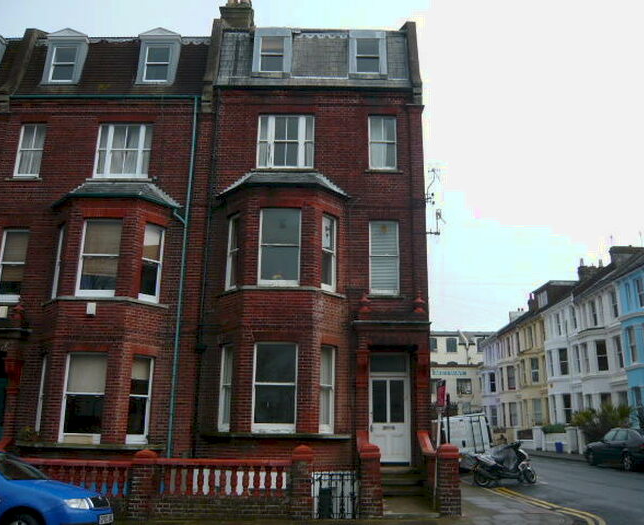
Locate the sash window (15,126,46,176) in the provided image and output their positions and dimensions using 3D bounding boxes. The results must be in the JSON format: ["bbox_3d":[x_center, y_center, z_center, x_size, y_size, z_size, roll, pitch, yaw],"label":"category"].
[{"bbox_3d":[-7.820,-2.992,15.338,0.751,1.600,0.140,0,-15,1],"label":"sash window"}]

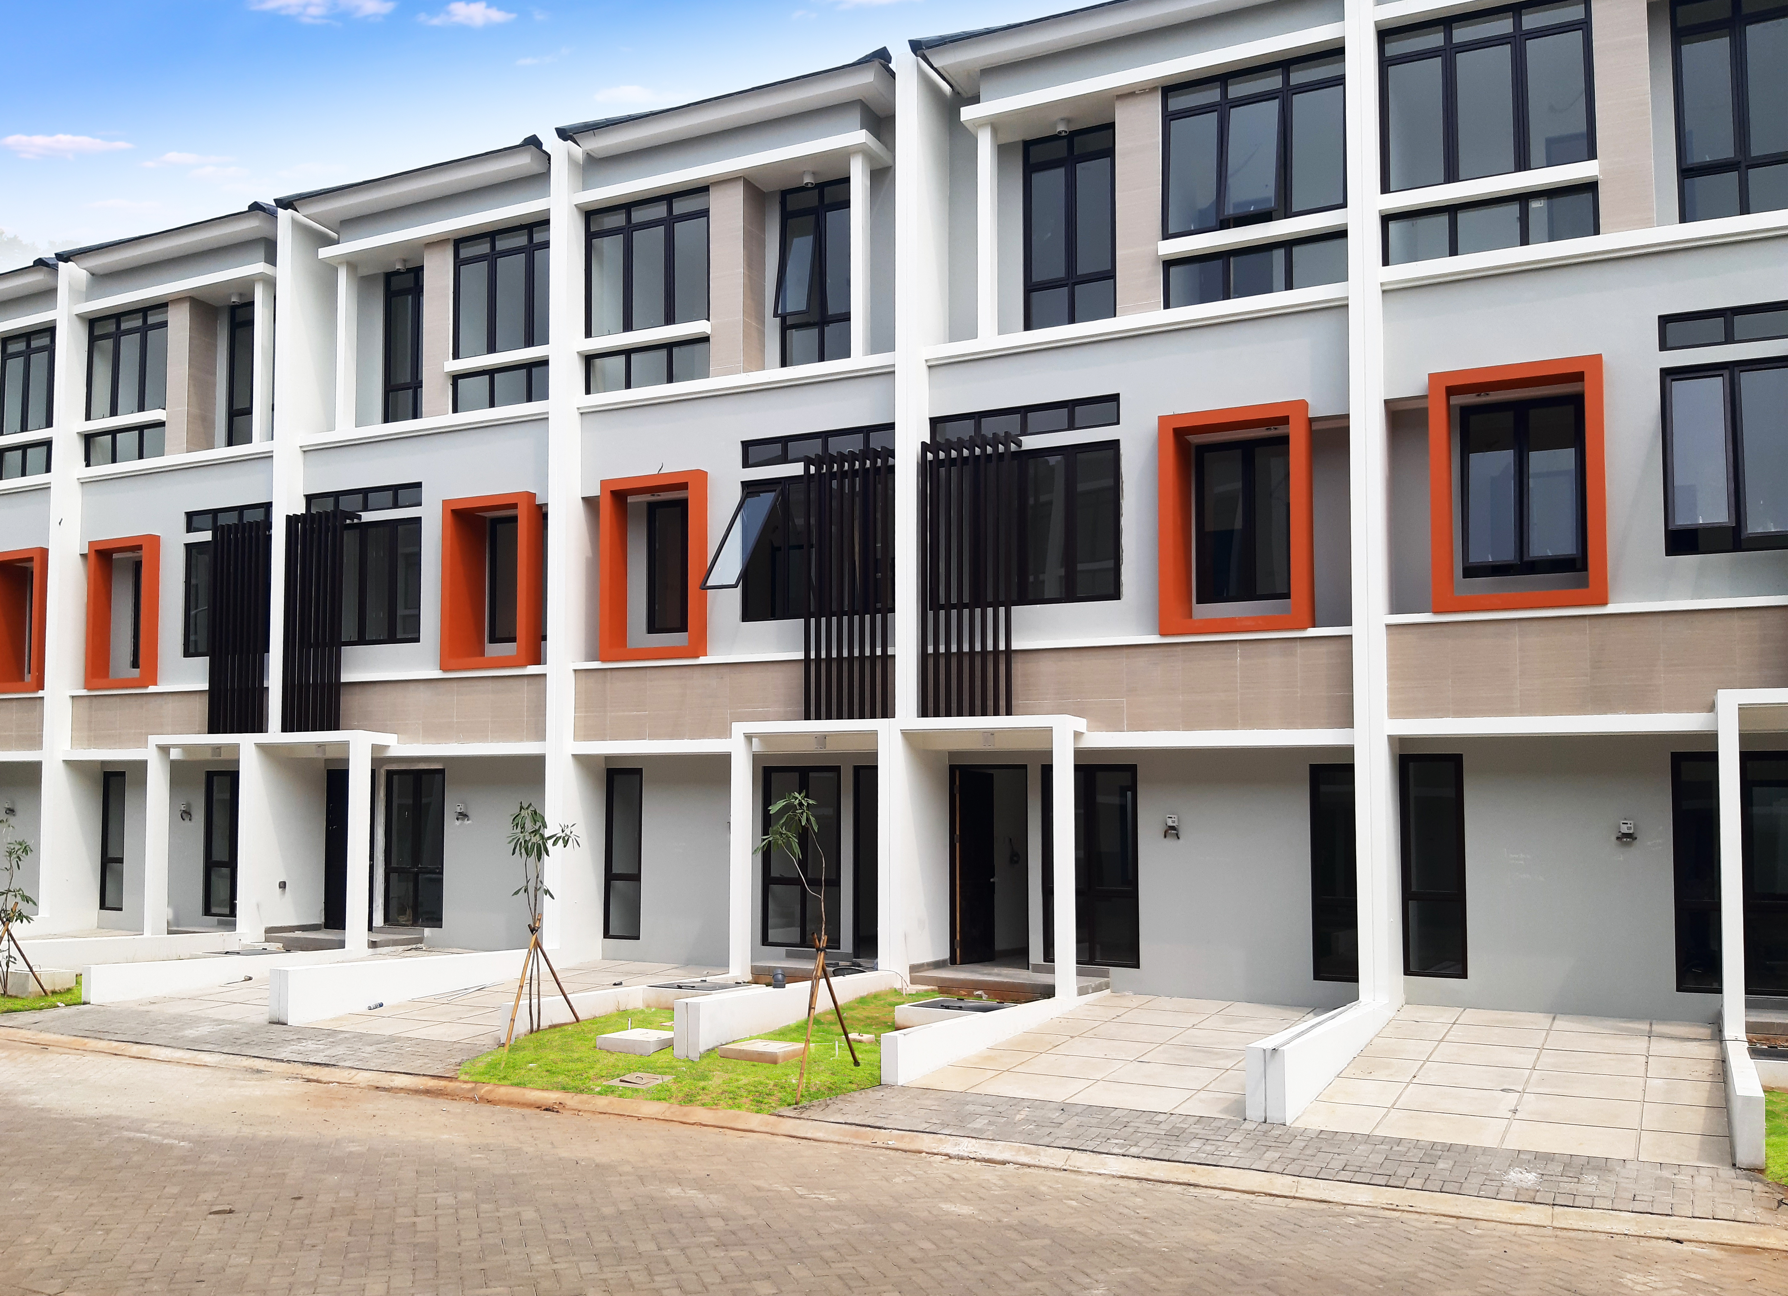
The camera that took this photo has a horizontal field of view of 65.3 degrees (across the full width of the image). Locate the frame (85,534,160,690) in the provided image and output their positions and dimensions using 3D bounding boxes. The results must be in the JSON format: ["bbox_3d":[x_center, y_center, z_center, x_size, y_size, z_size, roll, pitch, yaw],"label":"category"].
[{"bbox_3d":[-11.497,-0.521,20.794,1.400,2.220,0.300,-2,-5,26],"label":"frame"}]

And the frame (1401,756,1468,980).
[{"bbox_3d":[5.479,2.209,14.183,0.610,2.250,0.100,-2,-3,25],"label":"frame"}]

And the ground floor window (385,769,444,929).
[{"bbox_3d":[-6.705,2.804,19.483,1.089,2.181,0.118,-2,-4,26],"label":"ground floor window"}]

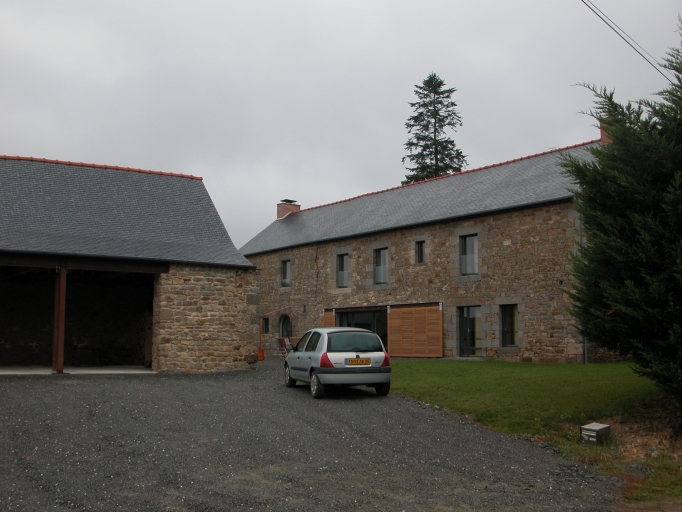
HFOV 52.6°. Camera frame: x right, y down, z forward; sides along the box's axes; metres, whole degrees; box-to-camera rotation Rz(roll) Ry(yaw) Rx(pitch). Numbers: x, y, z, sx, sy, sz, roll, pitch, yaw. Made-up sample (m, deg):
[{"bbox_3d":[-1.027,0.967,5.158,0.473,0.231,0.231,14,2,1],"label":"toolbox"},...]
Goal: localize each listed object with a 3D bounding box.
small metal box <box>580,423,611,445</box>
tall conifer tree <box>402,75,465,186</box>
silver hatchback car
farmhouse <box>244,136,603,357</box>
[{"bbox_3d":[3.885,2.733,10.497,0.390,0.270,0.265,1,-2,-41],"label":"small metal box"},{"bbox_3d":[6.705,-3.488,50.000,6.300,20.210,6.300,0,-6,0],"label":"tall conifer tree"},{"bbox_3d":[-0.204,2.315,15.520,1.650,1.420,3.770,1,-6,-17],"label":"silver hatchback car"},{"bbox_3d":[3.836,0.421,36.851,8.090,9.500,24.615,5,-8,-39],"label":"farmhouse"}]

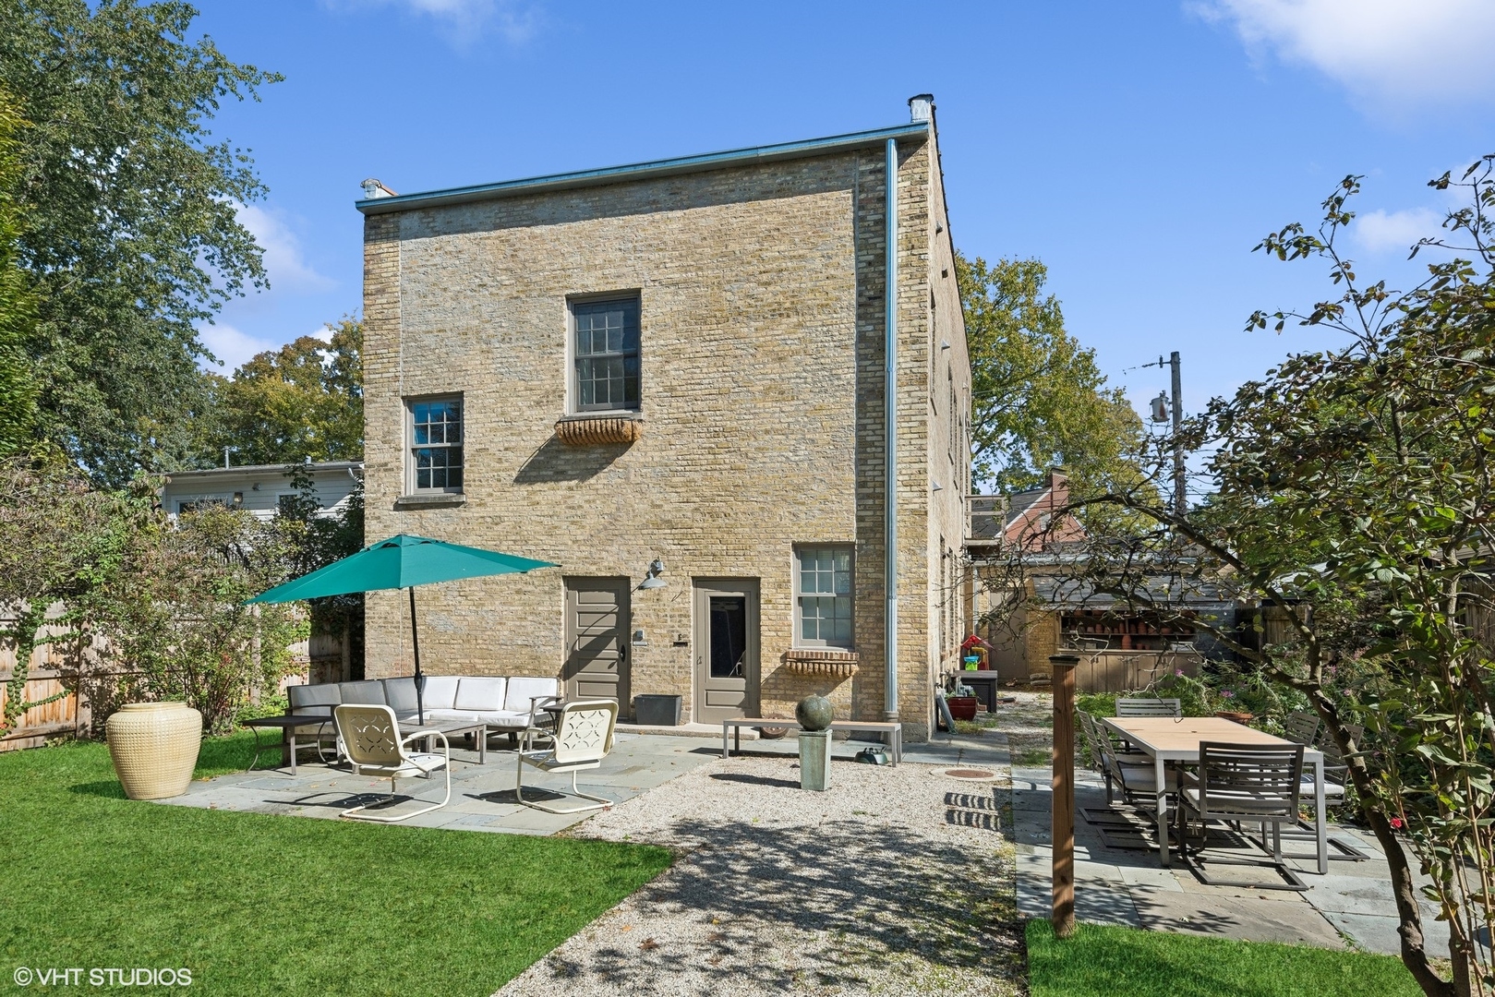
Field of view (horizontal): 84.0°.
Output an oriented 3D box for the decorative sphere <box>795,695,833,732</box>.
[{"bbox_3d":[0.625,2.020,7.800,0.360,0.360,0.360,0,-4,0],"label":"decorative sphere"}]

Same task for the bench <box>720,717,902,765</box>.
[{"bbox_3d":[0.735,2.731,9.360,1.900,0.435,0.390,-1,-7,14],"label":"bench"}]

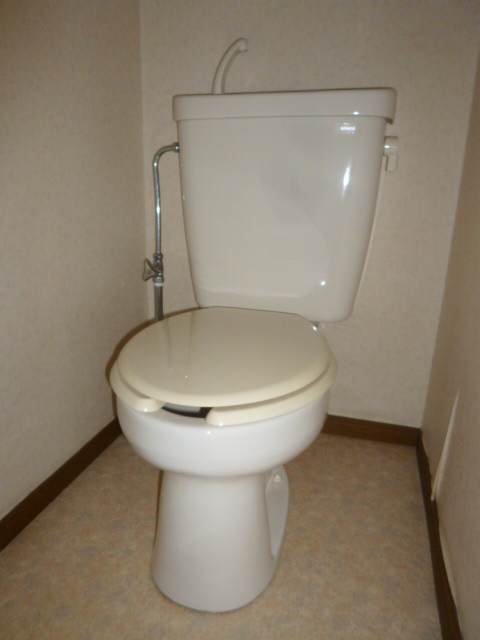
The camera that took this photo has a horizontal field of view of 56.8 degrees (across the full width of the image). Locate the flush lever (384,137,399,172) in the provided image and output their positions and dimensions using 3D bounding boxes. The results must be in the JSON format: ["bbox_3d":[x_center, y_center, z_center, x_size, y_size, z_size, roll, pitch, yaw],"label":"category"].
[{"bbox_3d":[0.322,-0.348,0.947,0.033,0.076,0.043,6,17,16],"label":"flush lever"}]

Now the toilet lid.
[{"bbox_3d":[-0.023,0.047,0.776,0.351,0.029,0.409,6,17,16],"label":"toilet lid"}]

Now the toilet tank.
[{"bbox_3d":[0.094,-0.264,1.062,0.464,0.477,0.178,6,17,16],"label":"toilet tank"}]

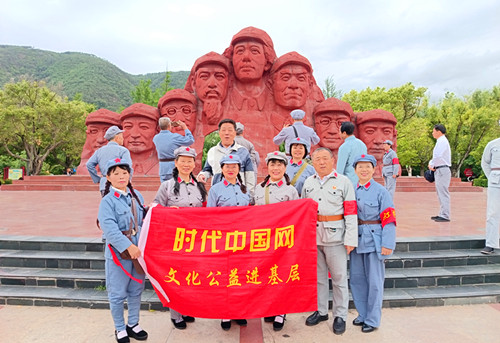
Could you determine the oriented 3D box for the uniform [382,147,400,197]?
[{"bbox_3d":[3.700,0.110,9.030,0.310,1.400,0.470,0,2,-16],"label":"uniform"}]

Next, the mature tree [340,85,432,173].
[{"bbox_3d":[8.550,-2.600,22.000,5.700,6.200,5.400,0,1,0],"label":"mature tree"}]

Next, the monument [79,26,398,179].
[{"bbox_3d":[-0.500,-3.250,16.300,14.800,6.900,3.600,0,1,0],"label":"monument"}]

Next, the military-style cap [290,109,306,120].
[{"bbox_3d":[0.700,-0.820,5.030,0.230,0.140,0.270,0,10,0],"label":"military-style cap"}]

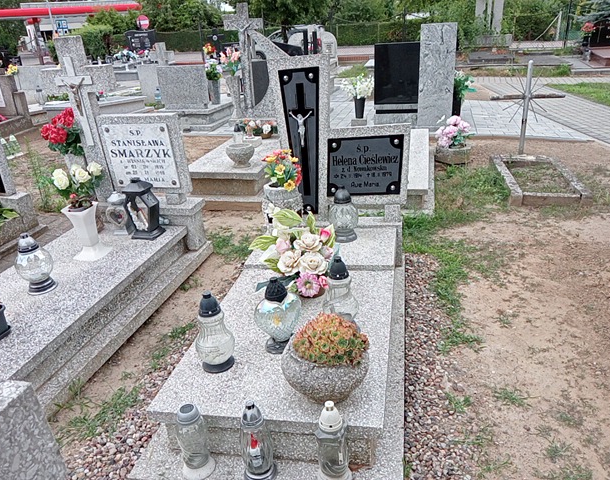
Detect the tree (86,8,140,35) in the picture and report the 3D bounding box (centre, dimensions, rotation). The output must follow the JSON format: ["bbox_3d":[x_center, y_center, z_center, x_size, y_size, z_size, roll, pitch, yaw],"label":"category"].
[{"bbox_3d":[-13.386,-14.151,36.000,4.000,3.800,3.800,0,23,11],"label":"tree"}]

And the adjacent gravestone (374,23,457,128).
[{"bbox_3d":[1.472,-2.239,7.121,1.075,1.300,0.176,3,23,17],"label":"adjacent gravestone"}]

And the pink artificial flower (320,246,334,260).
[{"bbox_3d":[0.097,0.060,2.341,0.065,0.064,0.064,-3,20,2],"label":"pink artificial flower"}]

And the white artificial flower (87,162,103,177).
[{"bbox_3d":[-1.192,-0.405,2.966,0.086,0.078,0.078,-13,9,-20],"label":"white artificial flower"}]

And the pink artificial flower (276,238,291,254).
[{"bbox_3d":[-0.099,0.029,2.402,0.073,0.077,0.070,-4,20,-2],"label":"pink artificial flower"}]

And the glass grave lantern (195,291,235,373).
[{"bbox_3d":[-0.326,0.318,1.867,0.145,0.301,0.145,0,22,12],"label":"glass grave lantern"}]

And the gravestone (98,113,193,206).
[{"bbox_3d":[-1.077,-0.547,3.497,0.530,0.588,0.106,2,21,14],"label":"gravestone"}]

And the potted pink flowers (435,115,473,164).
[{"bbox_3d":[1.588,-1.075,5.536,0.418,0.473,0.396,0,22,12],"label":"potted pink flowers"}]

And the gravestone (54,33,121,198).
[{"bbox_3d":[-1.458,-0.793,3.515,0.235,1.085,0.108,0,23,11],"label":"gravestone"}]

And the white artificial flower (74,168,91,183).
[{"bbox_3d":[-1.229,-0.356,2.860,0.093,0.077,0.088,-13,23,-21],"label":"white artificial flower"}]

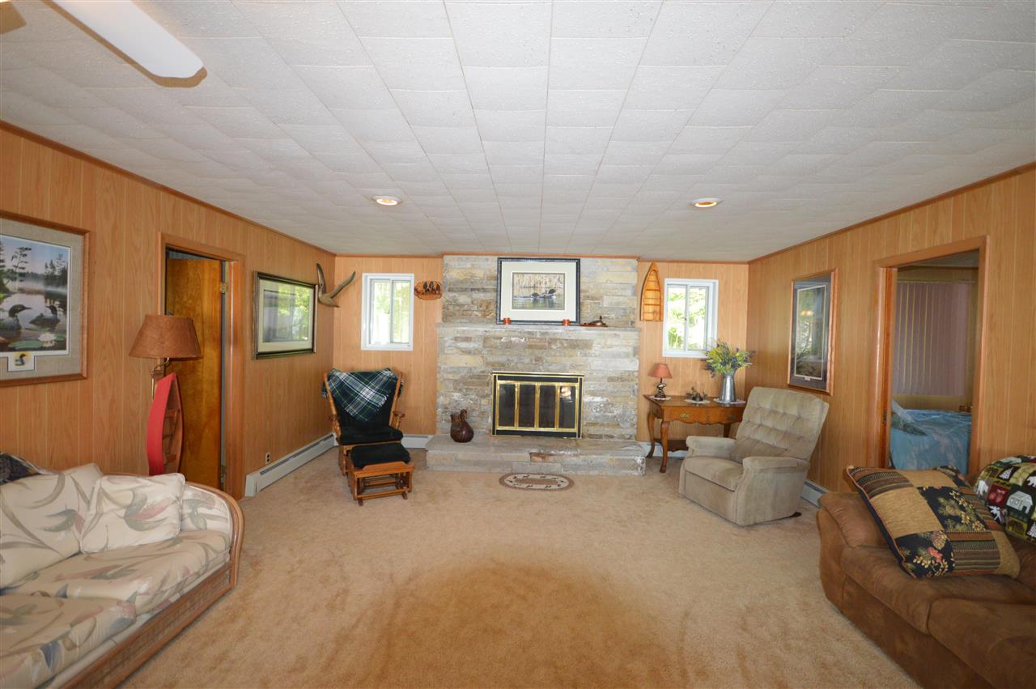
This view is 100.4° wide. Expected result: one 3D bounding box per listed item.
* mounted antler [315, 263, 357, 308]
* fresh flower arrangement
[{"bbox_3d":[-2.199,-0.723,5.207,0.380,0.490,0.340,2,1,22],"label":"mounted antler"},{"bbox_3d":[2.372,0.153,4.915,0.510,0.400,0.440,1,1,2],"label":"fresh flower arrangement"}]

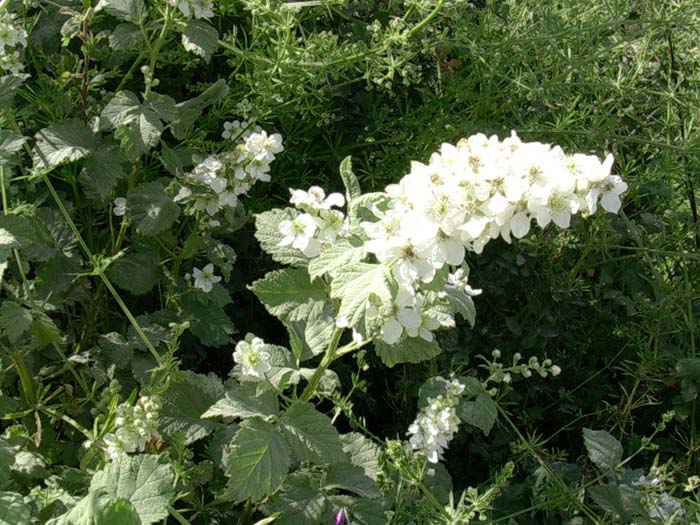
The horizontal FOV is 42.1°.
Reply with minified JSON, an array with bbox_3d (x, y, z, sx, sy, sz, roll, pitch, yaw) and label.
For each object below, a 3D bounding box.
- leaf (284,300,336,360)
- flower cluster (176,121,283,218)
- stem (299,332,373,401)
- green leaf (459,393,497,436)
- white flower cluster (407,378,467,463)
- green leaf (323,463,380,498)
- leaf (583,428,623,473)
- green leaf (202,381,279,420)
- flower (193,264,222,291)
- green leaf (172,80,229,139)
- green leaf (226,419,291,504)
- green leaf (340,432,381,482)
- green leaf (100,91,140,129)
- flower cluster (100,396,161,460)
[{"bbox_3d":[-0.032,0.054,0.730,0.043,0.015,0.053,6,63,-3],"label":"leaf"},{"bbox_3d":[-0.136,-0.105,1.030,0.120,0.080,0.085,0,28,0],"label":"flower cluster"},{"bbox_3d":[-0.014,0.091,0.800,0.063,0.050,0.040,0,28,0],"label":"stem"},{"bbox_3d":[0.116,0.136,0.820,0.036,0.013,0.044,8,63,-2],"label":"green leaf"},{"bbox_3d":[0.089,0.165,0.950,0.060,0.073,0.050,0,28,0],"label":"white flower cluster"},{"bbox_3d":[0.001,0.182,0.760,0.049,0.012,0.036,11,41,4],"label":"green leaf"},{"bbox_3d":[0.263,0.196,0.950,0.036,0.011,0.049,-34,62,-1],"label":"leaf"},{"bbox_3d":[-0.099,0.124,0.820,0.069,0.017,0.045,0,28,0],"label":"green leaf"},{"bbox_3d":[-0.149,0.016,0.950,0.031,0.031,0.015,0,11,0],"label":"flower"},{"bbox_3d":[-0.177,-0.182,1.080,0.067,0.054,0.045,0,28,0],"label":"green leaf"},{"bbox_3d":[-0.072,0.153,0.710,0.048,0.014,0.070,18,66,15],"label":"green leaf"},{"bbox_3d":[0.009,0.166,0.780,0.031,0.012,0.044,-27,68,-23],"label":"green leaf"},{"bbox_3d":[-0.252,-0.168,1.000,0.040,0.014,0.046,37,68,26],"label":"green leaf"},{"bbox_3d":[-0.188,0.142,0.780,0.045,0.058,0.042,30,15,9],"label":"flower cluster"}]

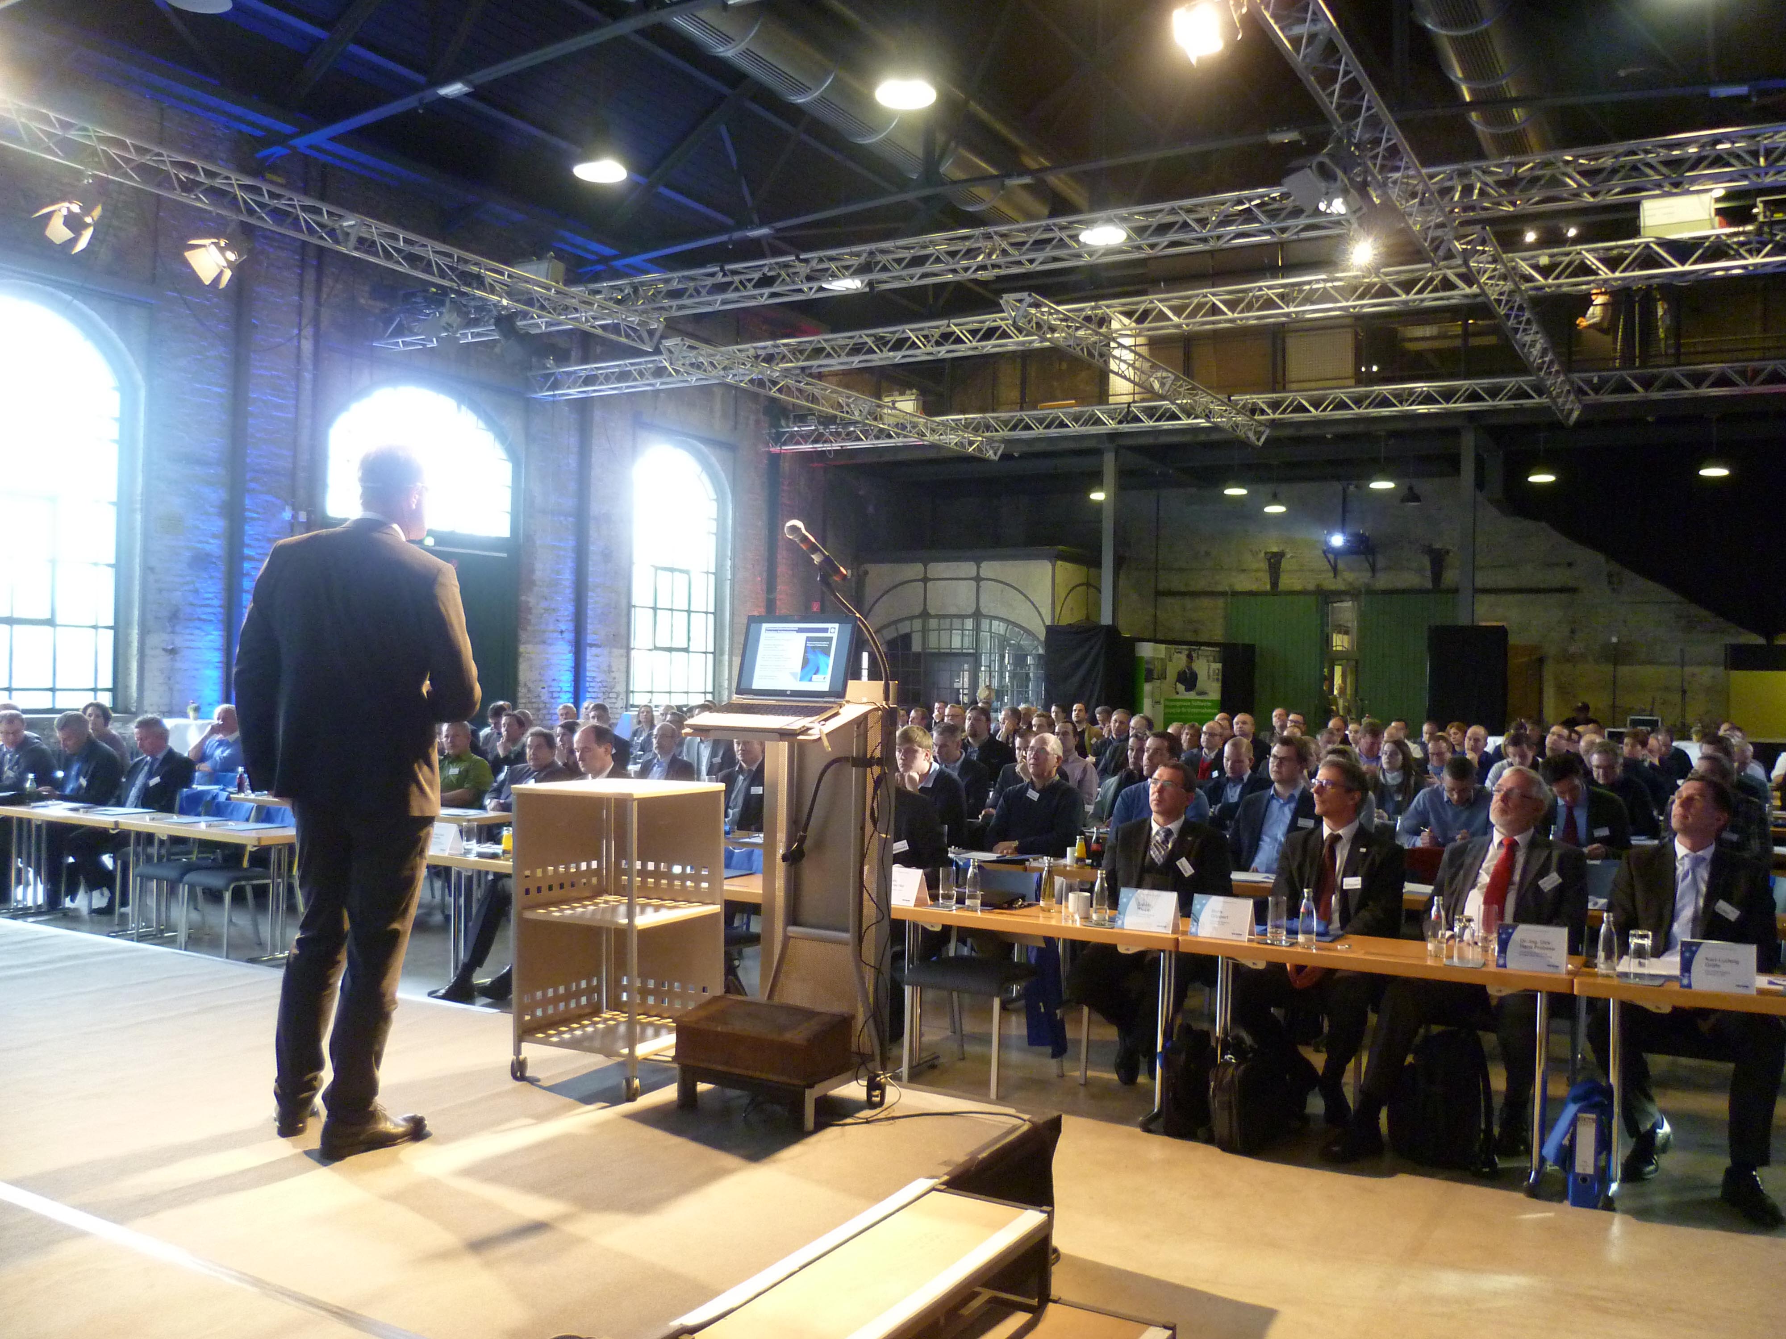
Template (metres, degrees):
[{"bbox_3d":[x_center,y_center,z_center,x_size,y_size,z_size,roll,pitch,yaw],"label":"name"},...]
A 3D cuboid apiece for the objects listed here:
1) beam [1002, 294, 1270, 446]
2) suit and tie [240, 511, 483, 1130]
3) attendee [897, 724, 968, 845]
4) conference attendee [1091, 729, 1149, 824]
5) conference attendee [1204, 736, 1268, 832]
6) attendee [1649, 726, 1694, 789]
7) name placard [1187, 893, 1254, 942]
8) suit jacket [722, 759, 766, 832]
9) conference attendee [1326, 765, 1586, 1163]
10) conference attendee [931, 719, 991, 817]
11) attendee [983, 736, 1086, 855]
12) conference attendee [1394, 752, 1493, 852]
[{"bbox_3d":[2.373,-2.491,12.762,0.290,0.260,6.020,1,0,30],"label":"beam"},{"bbox_3d":[-1.390,0.385,3.780,0.550,1.570,0.360,1,-1,14],"label":"suit and tie"},{"bbox_3d":[0.160,1.025,7.720,0.530,1.360,0.800,1,-1,34],"label":"attendee"},{"bbox_3d":[1.461,1.056,9.099,0.540,1.339,0.740,1,0,35],"label":"conference attendee"},{"bbox_3d":[2.059,1.075,8.765,0.540,1.321,0.740,1,0,35],"label":"conference attendee"},{"bbox_3d":[6.163,1.156,11.549,0.580,1.340,0.780,1,0,37],"label":"attendee"},{"bbox_3d":[1.211,0.911,5.304,0.210,0.140,0.100,1,0,30],"label":"name placard"},{"bbox_3d":[-0.880,0.893,8.600,0.520,0.700,0.380,1,-1,31],"label":"suit jacket"},{"bbox_3d":[2.110,1.046,5.294,0.760,1.390,0.980,1,0,30],"label":"conference attendee"},{"bbox_3d":[0.380,1.056,10.094,0.560,1.360,0.840,1,0,30],"label":"conference attendee"},{"bbox_3d":[0.740,1.031,7.650,0.550,1.370,0.800,1,-1,31],"label":"attendee"},{"bbox_3d":[3.070,1.117,8.050,0.600,1.300,0.800,1,-1,29],"label":"conference attendee"}]

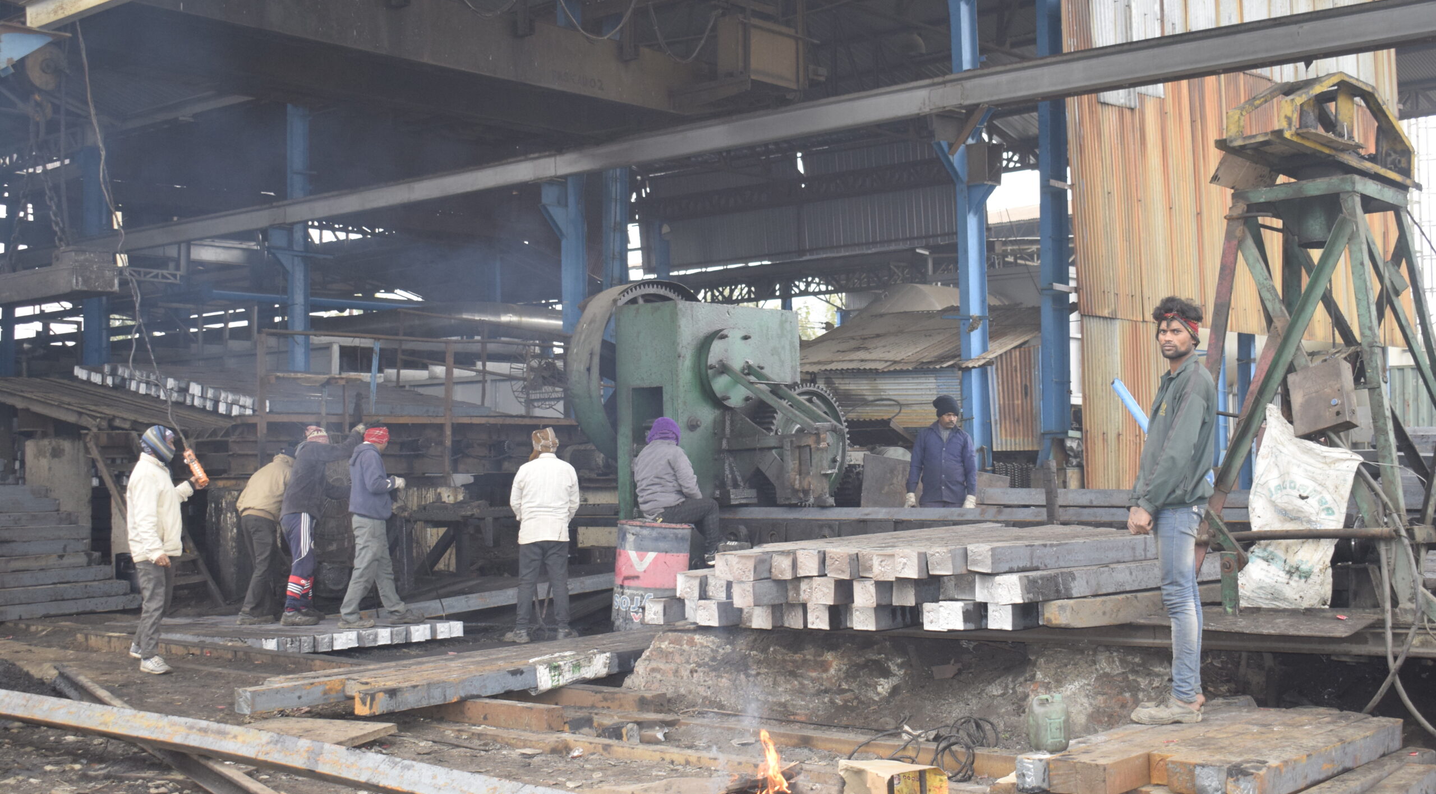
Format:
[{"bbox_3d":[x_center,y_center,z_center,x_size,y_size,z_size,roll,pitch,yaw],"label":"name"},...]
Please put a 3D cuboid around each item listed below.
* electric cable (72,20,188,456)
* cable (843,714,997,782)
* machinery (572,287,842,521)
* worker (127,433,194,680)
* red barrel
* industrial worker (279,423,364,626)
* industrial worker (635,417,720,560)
[{"bbox_3d":[-4.308,-1.274,13.125,0.200,3.400,1.897,1,-3,-41],"label":"electric cable"},{"bbox_3d":[0.912,1.537,8.000,0.670,0.240,0.500,-1,-2,0],"label":"cable"},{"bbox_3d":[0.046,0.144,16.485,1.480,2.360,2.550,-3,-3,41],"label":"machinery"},{"bbox_3d":[-3.862,1.035,12.400,0.420,1.680,0.440,-2,-2,18],"label":"worker"},{"bbox_3d":[-0.526,1.436,14.400,0.600,0.880,0.600,-1,-2,0],"label":"red barrel"},{"bbox_3d":[-3.134,1.004,14.150,0.560,1.630,0.450,0,-2,-28],"label":"industrial worker"},{"bbox_3d":[-0.335,0.740,14.700,0.620,1.150,0.450,1,-3,-37],"label":"industrial worker"}]

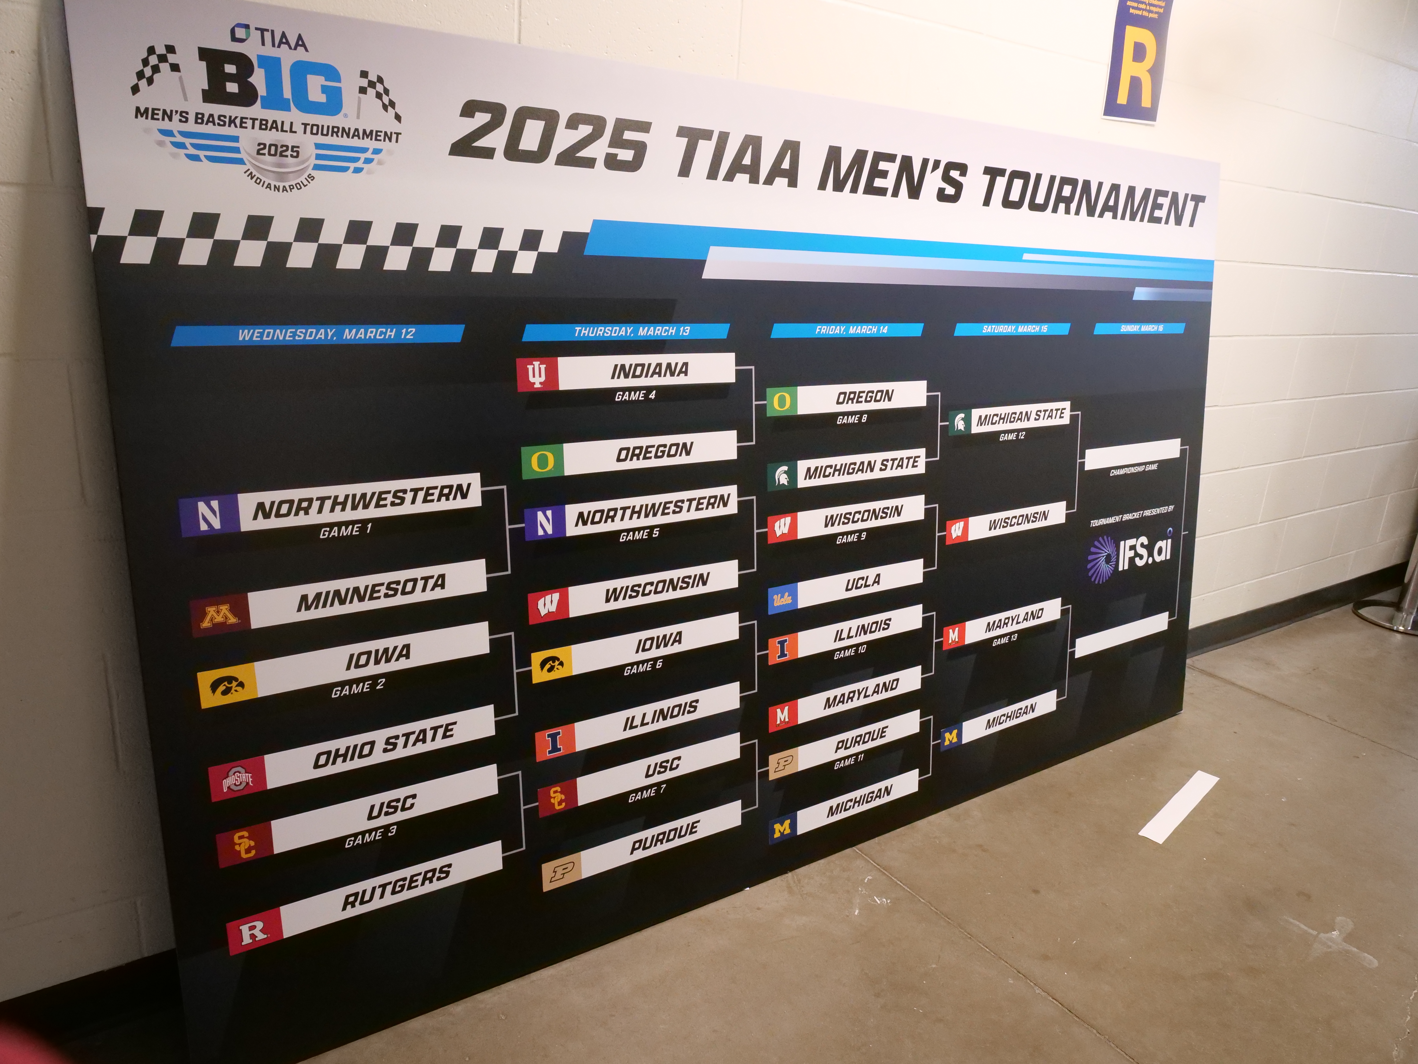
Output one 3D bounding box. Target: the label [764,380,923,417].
[{"bbox_3d":[0.275,-0.258,1.892,0.409,0.051,0.007,-8,12,-33],"label":"label"}]

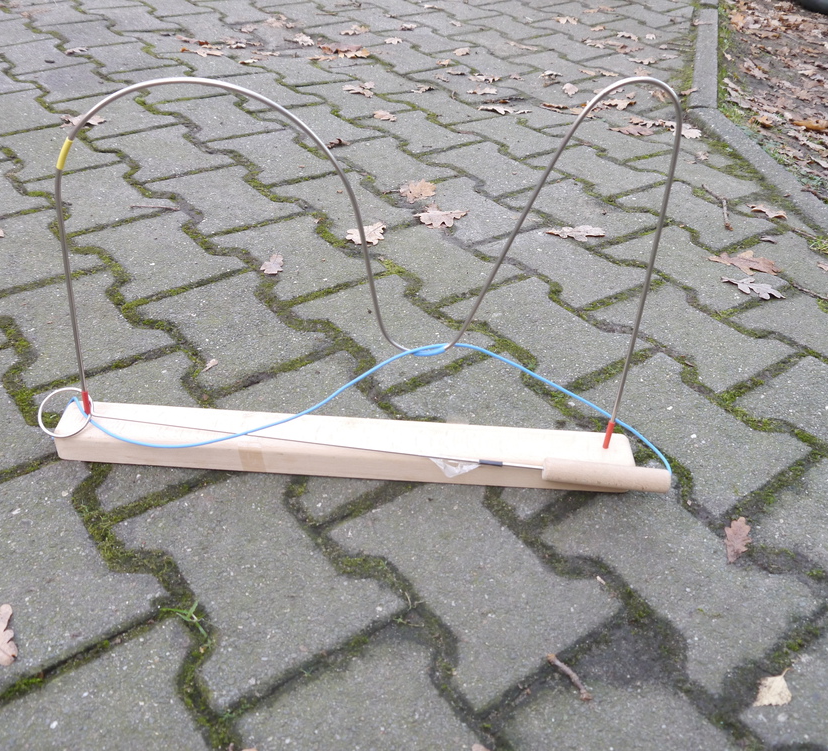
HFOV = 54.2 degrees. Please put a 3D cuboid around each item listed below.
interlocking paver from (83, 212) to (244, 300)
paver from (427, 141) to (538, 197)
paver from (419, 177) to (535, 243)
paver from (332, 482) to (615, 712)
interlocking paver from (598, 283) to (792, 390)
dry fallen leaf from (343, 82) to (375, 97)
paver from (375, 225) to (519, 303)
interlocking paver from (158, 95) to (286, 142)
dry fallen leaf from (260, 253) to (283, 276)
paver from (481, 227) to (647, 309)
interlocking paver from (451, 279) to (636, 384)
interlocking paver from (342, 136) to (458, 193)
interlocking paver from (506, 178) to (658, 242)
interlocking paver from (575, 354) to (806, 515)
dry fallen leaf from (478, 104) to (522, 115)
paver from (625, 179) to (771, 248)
[{"bbox_3d":[-0.325,-0.128,1.040,0.158,0.070,0.195,-22,44,-32],"label":"interlocking paver"},{"bbox_3d":[0.126,-0.317,1.353,0.161,0.070,0.188,-22,43,-32],"label":"paver"},{"bbox_3d":[0.072,-0.215,1.200,0.160,0.070,0.195,-21,43,-30],"label":"paver"},{"bbox_3d":[0.039,0.180,0.661,0.160,0.070,0.195,-22,44,-31],"label":"paver"},{"bbox_3d":[0.318,-0.022,0.957,0.154,0.070,0.193,-22,44,-31],"label":"interlocking paver"},{"bbox_3d":[-0.106,-0.551,1.566,0.069,0.016,0.055,-4,37,-11],"label":"dry fallen leaf"},{"bbox_3d":[0.024,-0.125,1.067,0.154,0.070,0.193,-22,44,-31],"label":"paver"},{"bbox_3d":[-0.347,-0.429,1.450,0.160,0.070,0.195,-21,43,-30],"label":"interlocking paver"},{"bbox_3d":[-0.176,-0.139,1.004,0.028,0.010,0.049,-2,37,-8],"label":"dry fallen leaf"},{"bbox_3d":[0.196,-0.122,1.086,0.158,0.070,0.195,-22,44,-32],"label":"paver"},{"bbox_3d":[0.146,-0.025,0.944,0.154,0.070,0.193,-22,44,-31],"label":"interlocking paver"},{"bbox_3d":[-0.045,-0.318,1.327,0.158,0.070,0.195,-22,44,-32],"label":"interlocking paver"},{"bbox_3d":[0.249,-0.219,1.232,0.162,0.070,0.188,-22,44,-32],"label":"interlocking paver"},{"bbox_3d":[0.270,0.076,0.826,0.160,0.070,0.193,-21,43,-31],"label":"interlocking paver"},{"bbox_3d":[0.160,-0.501,1.525,0.071,0.017,0.042,16,38,16],"label":"dry fallen leaf"},{"bbox_3d":[0.426,-0.218,1.250,0.159,0.070,0.192,-21,43,-31],"label":"paver"}]

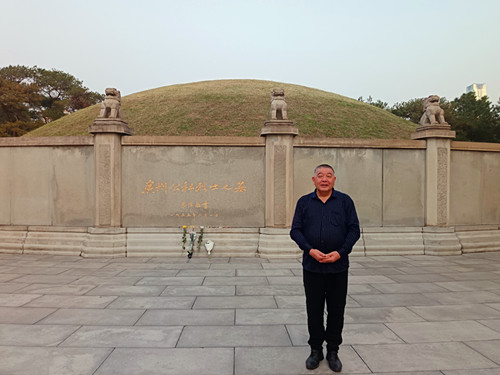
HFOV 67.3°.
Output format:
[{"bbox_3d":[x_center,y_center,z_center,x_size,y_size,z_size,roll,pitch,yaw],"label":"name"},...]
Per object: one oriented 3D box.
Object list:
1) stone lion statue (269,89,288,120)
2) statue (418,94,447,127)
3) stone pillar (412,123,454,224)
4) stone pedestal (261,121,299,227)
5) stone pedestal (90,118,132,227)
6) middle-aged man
[{"bbox_3d":[0.639,-1.762,8.102,0.360,0.678,0.450,0,1,-4],"label":"stone lion statue"},{"bbox_3d":[4.173,-1.735,8.528,0.360,0.678,0.450,0,1,-11],"label":"statue"},{"bbox_3d":[4.169,-0.267,8.542,0.762,2.257,0.570,0,1,-11],"label":"stone pillar"},{"bbox_3d":[0.634,-0.298,8.116,0.762,2.250,0.570,0,1,-4],"label":"stone pedestal"},{"bbox_3d":[-2.949,-0.311,8.017,0.762,2.252,0.570,0,1,5],"label":"stone pedestal"},{"bbox_3d":[0.643,0.663,3.246,0.580,1.710,0.340,0,1,9],"label":"middle-aged man"}]

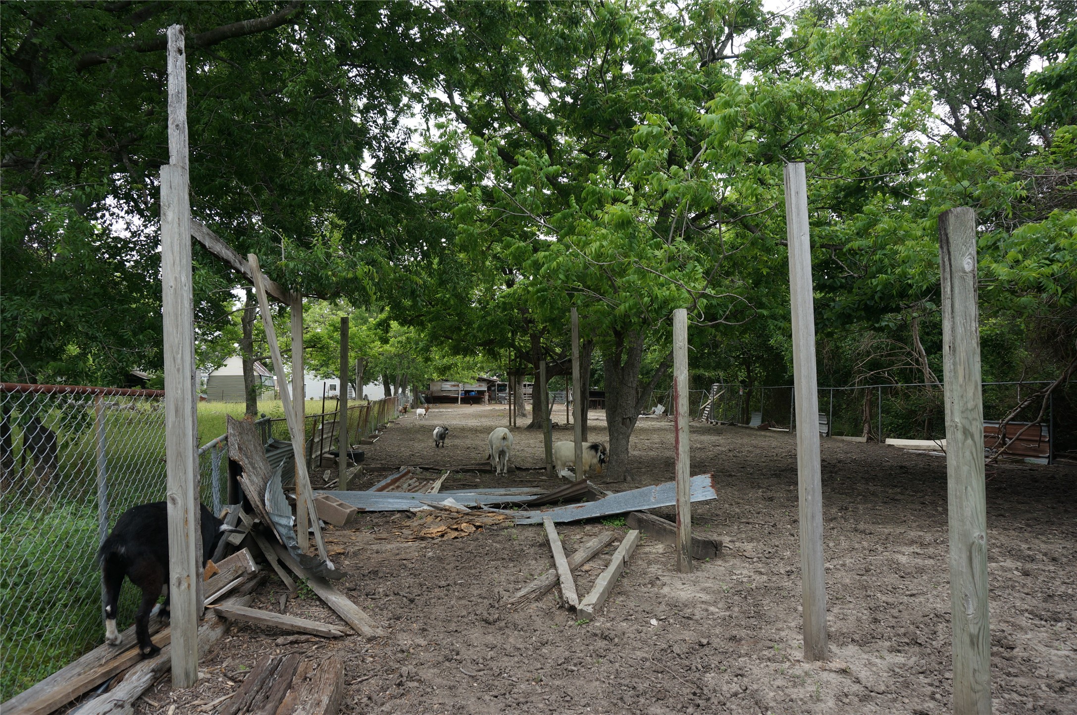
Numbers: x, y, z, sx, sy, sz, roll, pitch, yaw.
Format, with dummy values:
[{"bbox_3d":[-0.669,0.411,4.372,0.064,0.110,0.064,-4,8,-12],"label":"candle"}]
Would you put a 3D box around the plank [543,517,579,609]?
[{"bbox_3d":[0.147,1.614,5.953,0.092,0.045,3.151,-1,-3,-2],"label":"plank"}]

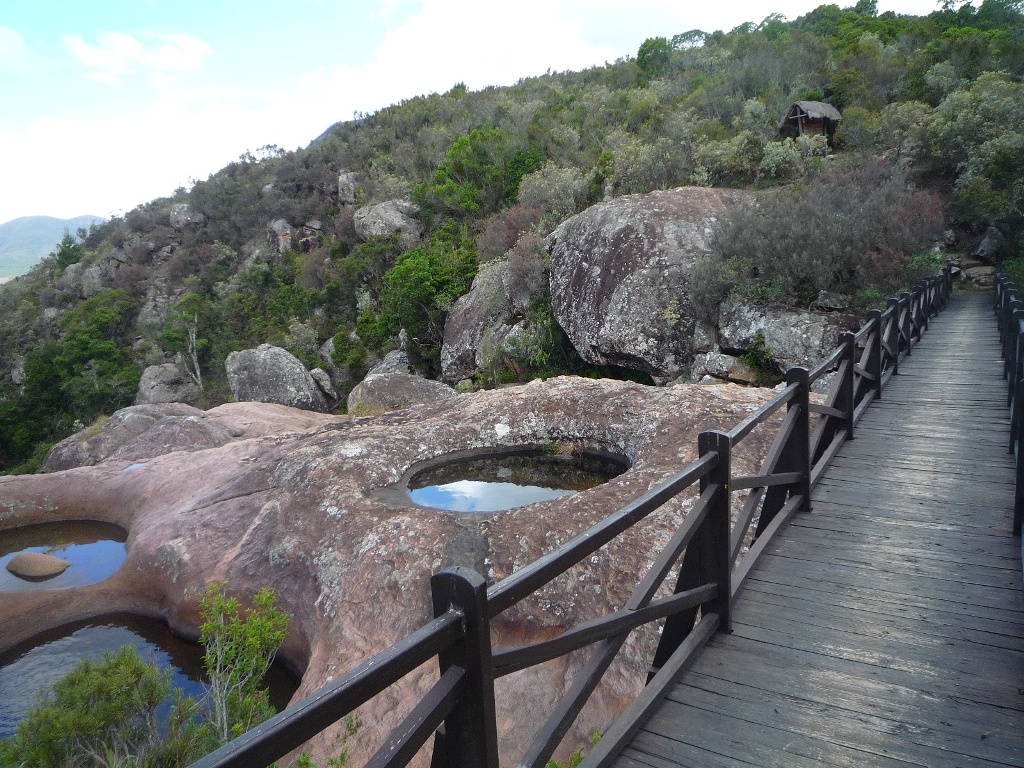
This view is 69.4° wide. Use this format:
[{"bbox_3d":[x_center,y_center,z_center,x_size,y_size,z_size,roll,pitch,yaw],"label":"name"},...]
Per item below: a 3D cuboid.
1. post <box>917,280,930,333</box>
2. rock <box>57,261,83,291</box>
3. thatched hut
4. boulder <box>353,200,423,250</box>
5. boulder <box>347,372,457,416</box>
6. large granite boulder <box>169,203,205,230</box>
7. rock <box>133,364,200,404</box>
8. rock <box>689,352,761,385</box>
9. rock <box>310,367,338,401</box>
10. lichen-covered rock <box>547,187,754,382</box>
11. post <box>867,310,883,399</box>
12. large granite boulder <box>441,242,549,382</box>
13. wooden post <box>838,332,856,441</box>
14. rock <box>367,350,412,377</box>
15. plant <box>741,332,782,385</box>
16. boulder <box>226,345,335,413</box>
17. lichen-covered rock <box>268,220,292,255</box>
[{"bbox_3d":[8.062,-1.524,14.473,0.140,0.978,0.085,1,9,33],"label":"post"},{"bbox_3d":[-27.525,-6.687,46.000,1.585,1.991,1.700,-8,9,-30],"label":"rock"},{"bbox_3d":[16.942,-14.489,42.000,2.800,2.800,2.300,-6,7,-30],"label":"thatched hut"},{"bbox_3d":[-5.556,-7.028,33.000,3.061,2.320,2.800,-5,7,-9],"label":"boulder"},{"bbox_3d":[-2.350,0.225,15.800,2.200,1.100,1.700,-4,6,-9],"label":"boulder"},{"bbox_3d":[-19.345,-9.916,44.000,2.000,1.650,1.700,-5,7,-23],"label":"large granite boulder"},{"bbox_3d":[-10.916,0.111,23.500,1.993,1.589,2.000,-7,8,-25],"label":"rock"},{"bbox_3d":[3.701,-0.267,12.900,1.100,0.580,0.800,-1,7,16],"label":"rock"},{"bbox_3d":[-5.146,0.056,20.300,0.850,1.000,0.850,-4,7,-14],"label":"rock"},{"bbox_3d":[2.973,-1.993,16.000,4.100,4.100,3.800,-1,6,11],"label":"lichen-covered rock"},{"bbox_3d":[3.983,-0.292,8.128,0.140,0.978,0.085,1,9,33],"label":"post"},{"bbox_3d":[-0.461,-1.780,19.500,2.791,3.692,2.800,-4,7,-1],"label":"large granite boulder"},{"bbox_3d":[2.640,0.018,5.820,0.115,0.860,0.115,1,8,33],"label":"wooden post"},{"bbox_3d":[-3.313,-0.392,20.000,1.219,1.028,1.300,-5,7,-9],"label":"rock"},{"bbox_3d":[4.384,-0.436,13.000,0.720,0.950,0.650,-1,7,19],"label":"plant"},{"bbox_3d":[-6.153,-0.151,19.500,2.600,1.800,2.100,-5,7,-18],"label":"boulder"},{"bbox_3d":[-12.156,-7.726,39.000,1.344,2.004,1.500,-6,8,-16],"label":"lichen-covered rock"}]

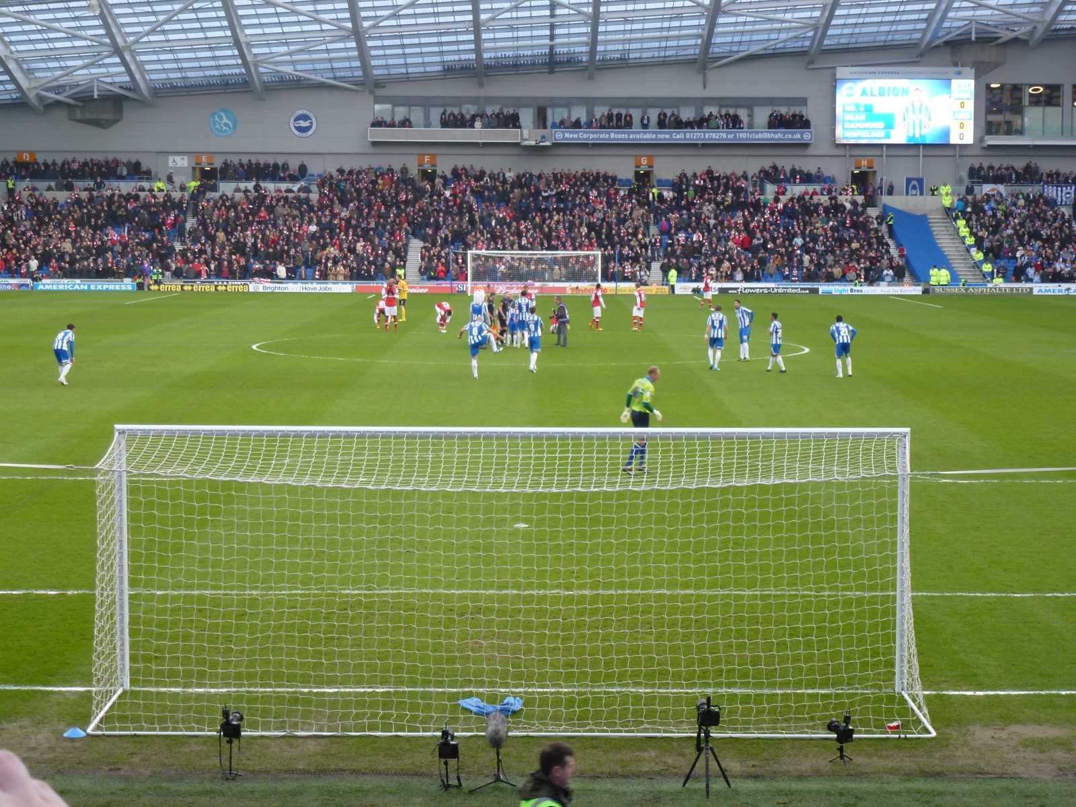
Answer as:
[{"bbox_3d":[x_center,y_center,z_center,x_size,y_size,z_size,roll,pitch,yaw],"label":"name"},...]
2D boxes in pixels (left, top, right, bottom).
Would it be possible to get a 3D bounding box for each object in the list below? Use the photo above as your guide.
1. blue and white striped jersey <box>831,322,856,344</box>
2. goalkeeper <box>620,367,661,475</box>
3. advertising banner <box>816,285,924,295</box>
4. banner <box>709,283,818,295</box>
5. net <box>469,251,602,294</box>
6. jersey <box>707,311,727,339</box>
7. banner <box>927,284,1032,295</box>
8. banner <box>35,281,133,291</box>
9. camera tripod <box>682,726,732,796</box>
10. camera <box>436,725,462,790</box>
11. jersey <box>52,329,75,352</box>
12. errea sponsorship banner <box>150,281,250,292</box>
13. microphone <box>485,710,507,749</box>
[{"bbox_3d":[8.560,-1.978,56.600,0.660,0.600,0.340,0,5,-6],"label":"blue and white striped jersey"},{"bbox_3d":[1.783,0.278,35.221,0.520,1.840,0.640,-4,7,-40],"label":"goalkeeper"},{"bbox_3d":[19.499,-6.624,118.200,6.150,0.550,0.120,0,5,0],"label":"advertising banner"},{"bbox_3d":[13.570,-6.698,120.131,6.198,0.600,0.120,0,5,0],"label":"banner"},{"bbox_3d":[-0.192,-7.412,115.300,7.560,2.520,1.700,0,5,0],"label":"net"},{"bbox_3d":[5.122,-2.242,57.933,0.580,0.750,0.320,0,5,0],"label":"jersey"},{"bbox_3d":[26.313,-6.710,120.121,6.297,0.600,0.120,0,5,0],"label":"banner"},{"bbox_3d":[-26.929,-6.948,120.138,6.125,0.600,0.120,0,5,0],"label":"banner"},{"bbox_3d":[1.342,2.835,16.006,0.380,0.510,0.340,0,5,0],"label":"camera tripod"},{"bbox_3d":[-0.711,2.809,16.157,0.200,0.500,0.250,0,5,0],"label":"camera"},{"bbox_3d":[-12.484,-1.653,53.200,0.380,0.640,0.500,20,-6,-32],"label":"jersey"},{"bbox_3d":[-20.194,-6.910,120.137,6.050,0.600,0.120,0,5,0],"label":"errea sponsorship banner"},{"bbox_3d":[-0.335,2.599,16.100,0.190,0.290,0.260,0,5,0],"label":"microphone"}]

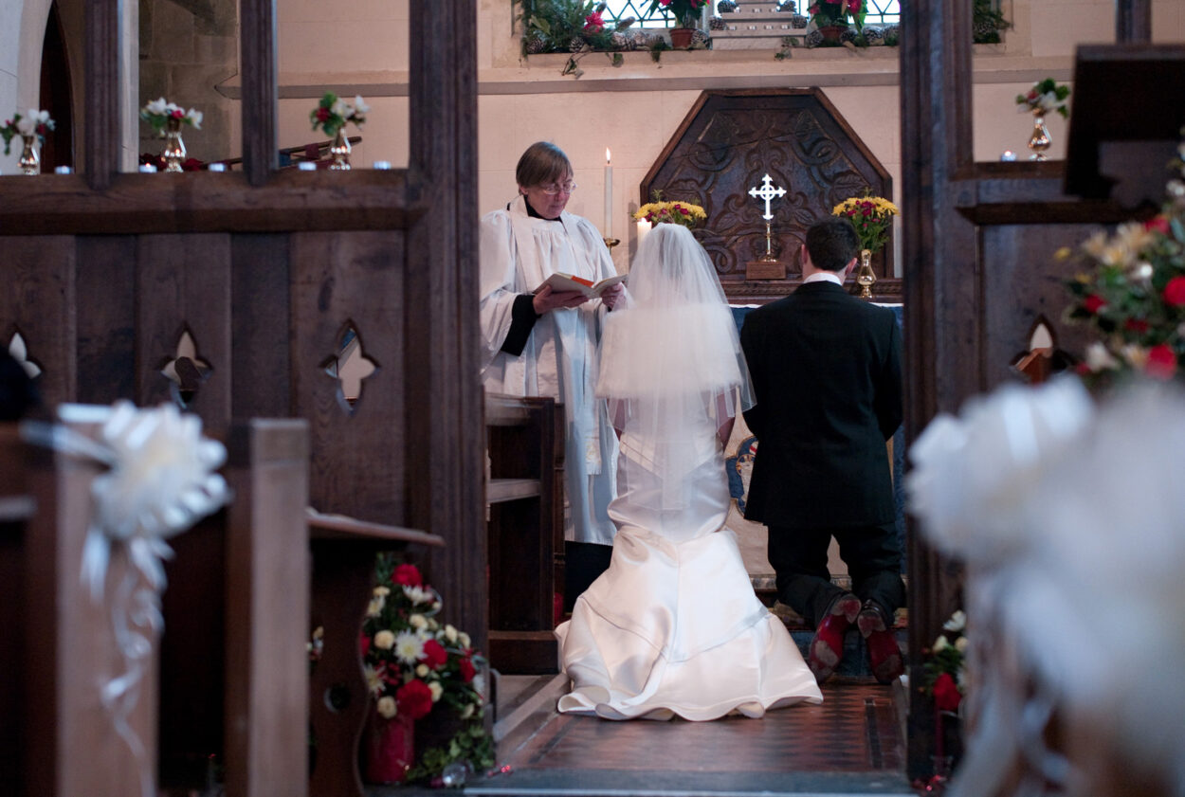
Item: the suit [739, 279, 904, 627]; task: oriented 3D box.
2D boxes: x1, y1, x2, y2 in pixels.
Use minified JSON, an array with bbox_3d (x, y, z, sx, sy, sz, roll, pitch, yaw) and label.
[{"bbox_3d":[0.778,0.178,7.460,0.550,1.160,0.530,0,-1,6],"label":"suit"}]

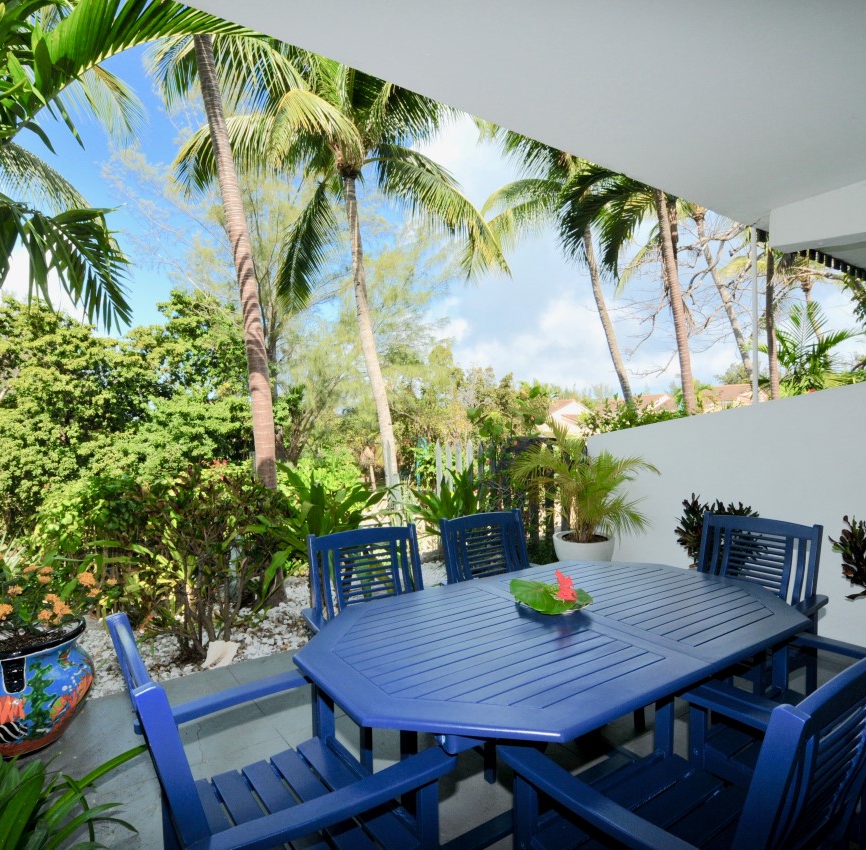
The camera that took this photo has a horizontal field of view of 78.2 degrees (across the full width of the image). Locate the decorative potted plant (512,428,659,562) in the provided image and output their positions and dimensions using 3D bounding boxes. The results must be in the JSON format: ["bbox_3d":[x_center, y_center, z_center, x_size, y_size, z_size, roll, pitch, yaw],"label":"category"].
[{"bbox_3d":[1.229,0.715,4.443,0.900,1.350,1.100,0,1,-40],"label":"decorative potted plant"}]

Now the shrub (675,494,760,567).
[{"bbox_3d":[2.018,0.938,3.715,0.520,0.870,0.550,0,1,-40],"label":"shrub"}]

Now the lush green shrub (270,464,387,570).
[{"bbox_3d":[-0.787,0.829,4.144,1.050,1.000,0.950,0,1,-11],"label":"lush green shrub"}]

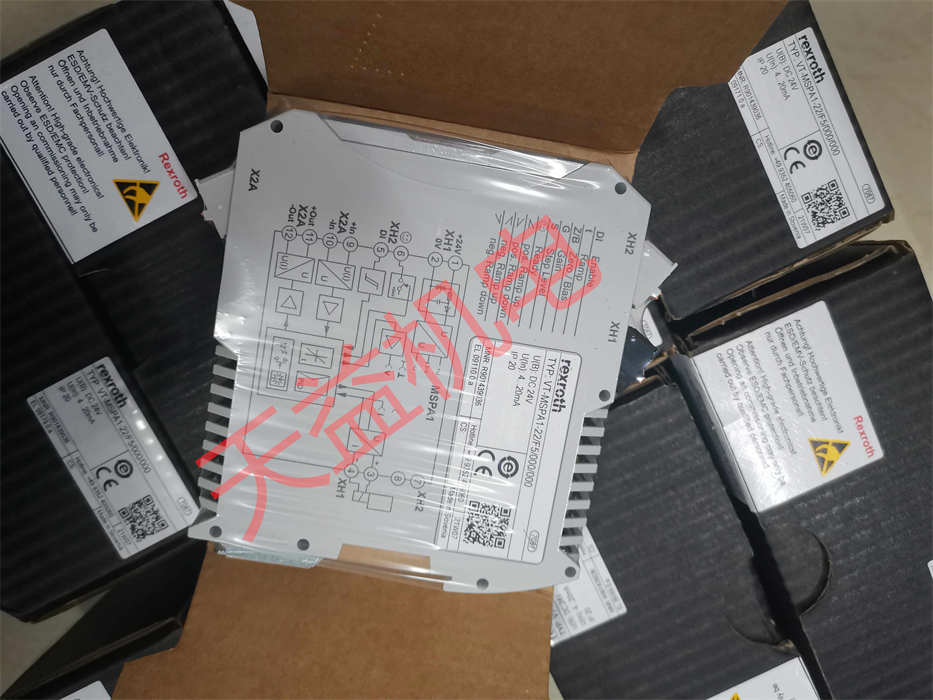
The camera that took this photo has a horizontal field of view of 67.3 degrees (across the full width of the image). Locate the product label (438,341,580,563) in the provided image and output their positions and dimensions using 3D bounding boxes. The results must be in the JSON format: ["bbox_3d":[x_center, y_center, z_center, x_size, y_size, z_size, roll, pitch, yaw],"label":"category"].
[{"bbox_3d":[0.011,0.027,0.182,0.029,0.001,0.057,9,96,-2],"label":"product label"}]

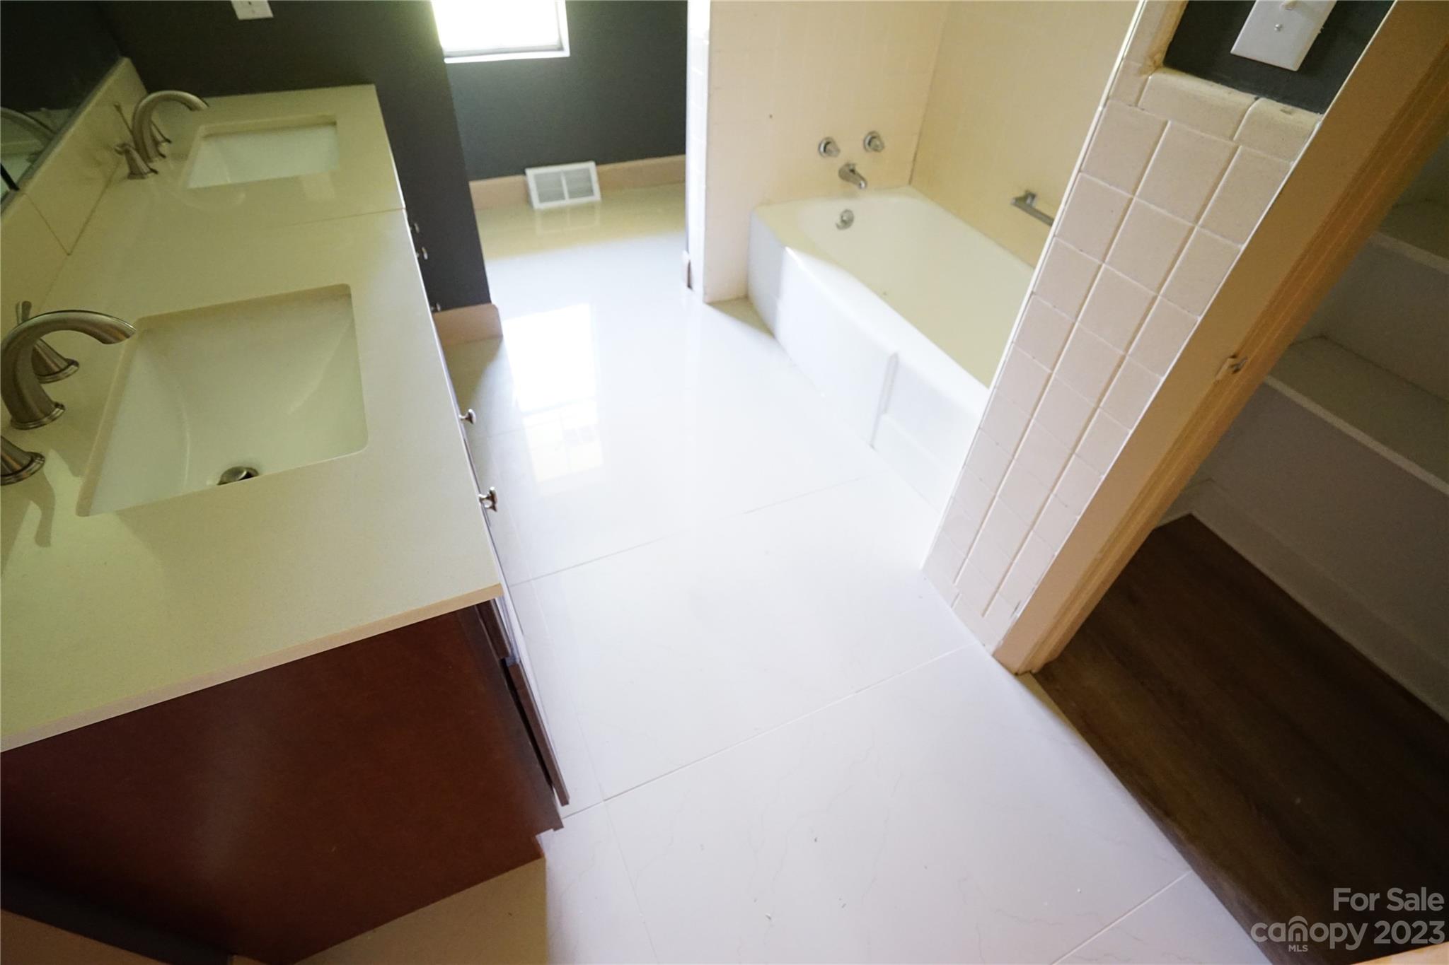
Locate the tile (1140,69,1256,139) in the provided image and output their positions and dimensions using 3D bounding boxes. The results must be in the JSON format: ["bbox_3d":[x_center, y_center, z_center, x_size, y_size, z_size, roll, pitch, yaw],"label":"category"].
[{"bbox_3d":[0.656,-0.526,0.892,0.021,0.049,0.157,-16,47,-18],"label":"tile"}]

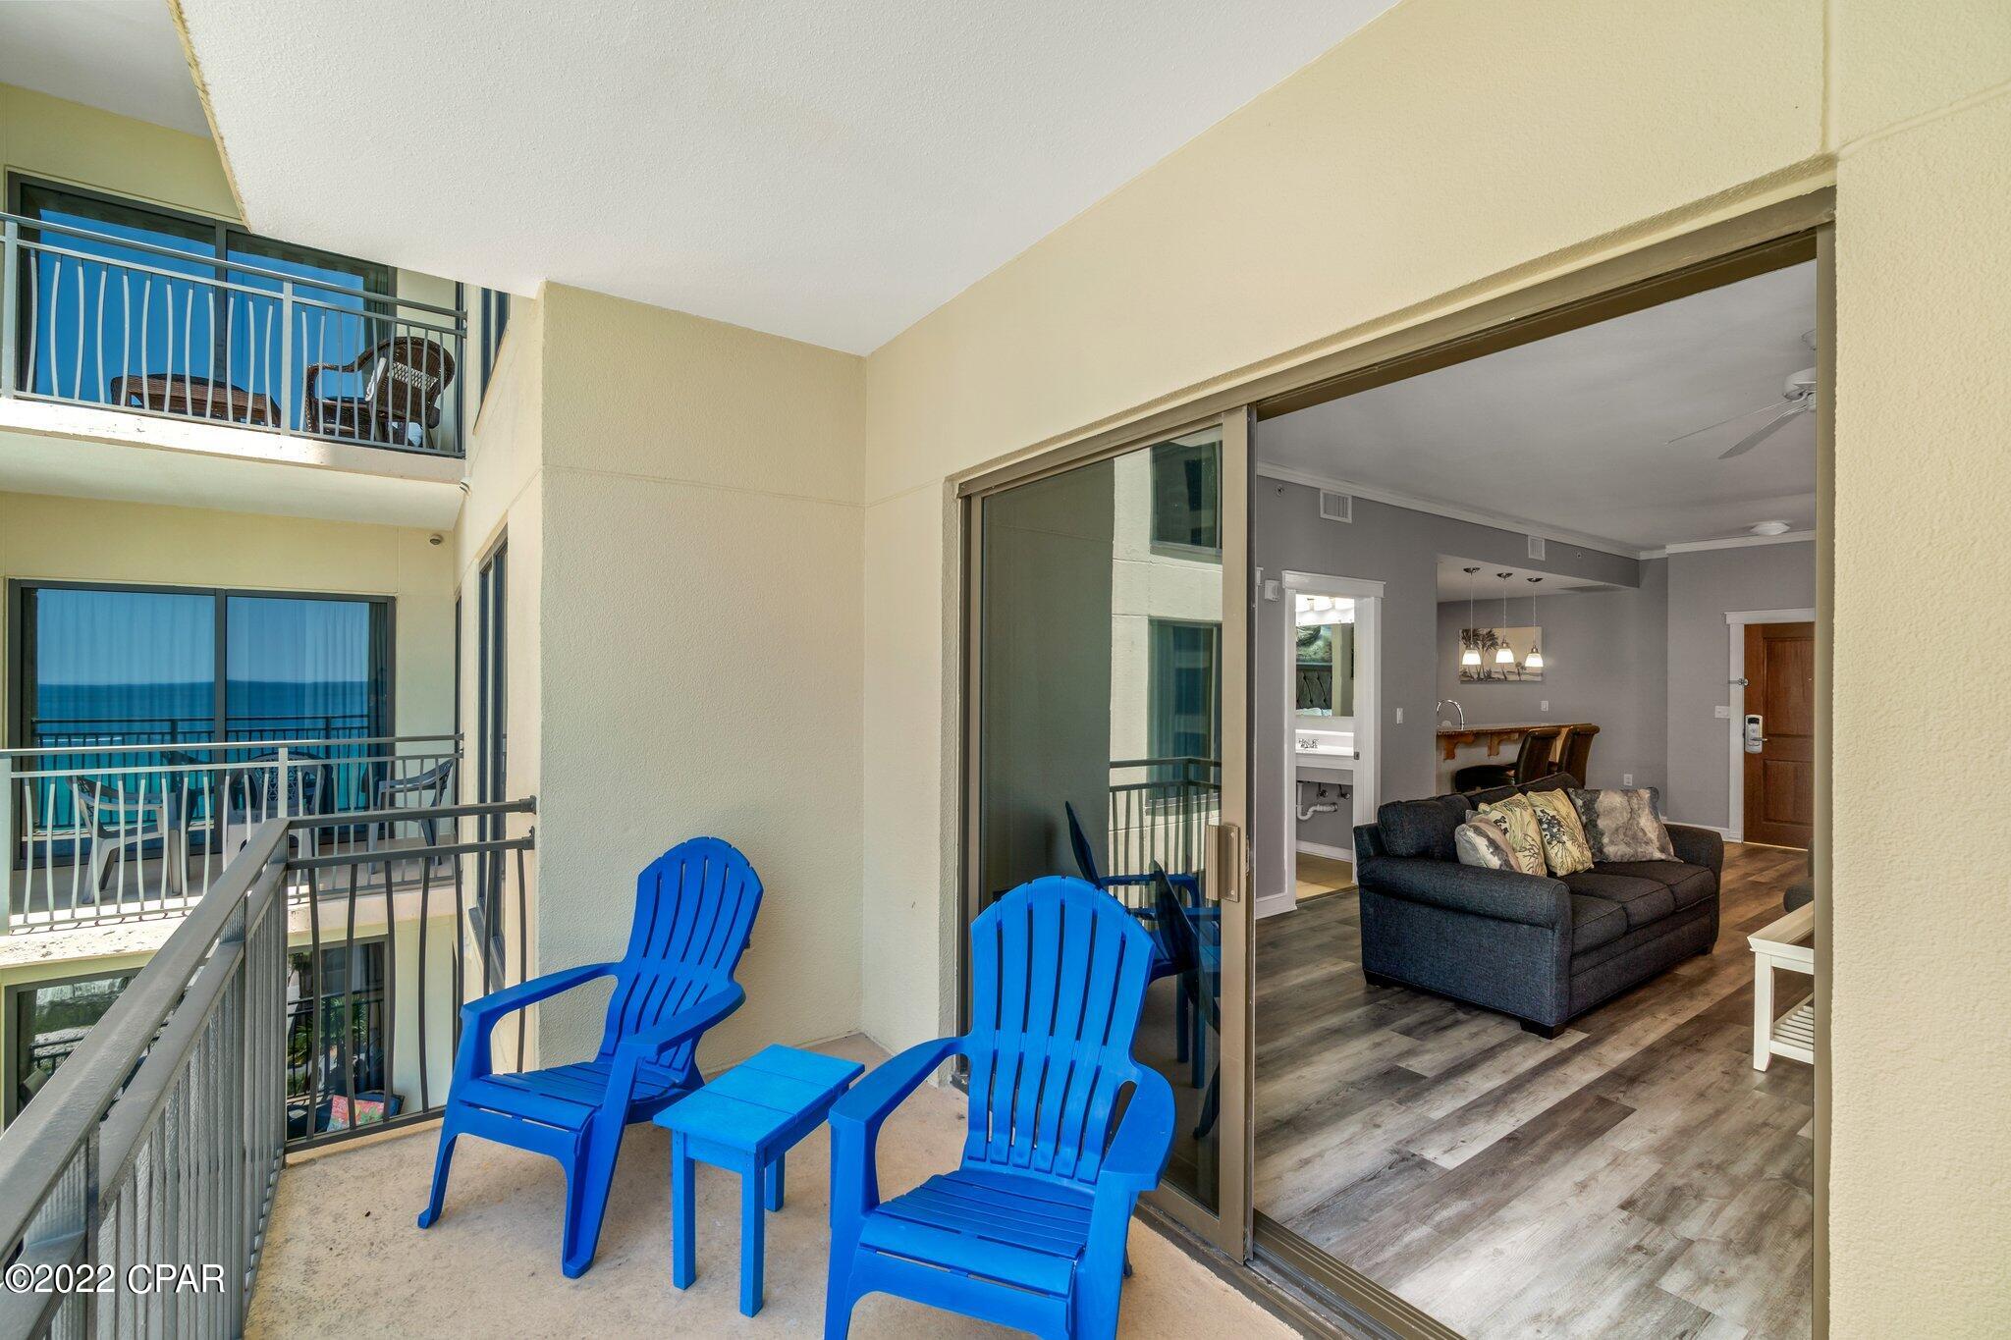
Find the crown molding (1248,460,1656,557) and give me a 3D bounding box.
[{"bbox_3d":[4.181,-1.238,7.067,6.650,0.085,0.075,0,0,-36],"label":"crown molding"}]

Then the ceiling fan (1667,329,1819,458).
[{"bbox_3d":[3.176,-1.093,3.238,1.100,0.380,1.100,0,0,-36],"label":"ceiling fan"}]

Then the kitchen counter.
[{"bbox_3d":[4.379,0.644,7.542,2.850,0.280,0.430,0,0,-36],"label":"kitchen counter"}]

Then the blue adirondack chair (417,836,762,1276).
[{"bbox_3d":[-1.214,1.075,2.623,0.755,0.950,0.890,0,0,19],"label":"blue adirondack chair"}]

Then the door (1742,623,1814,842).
[{"bbox_3d":[7.073,0.571,7.366,0.050,2.030,0.910,0,0,-36],"label":"door"}]

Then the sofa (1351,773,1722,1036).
[{"bbox_3d":[2.893,1.106,4.446,2.140,0.900,0.950,0,0,-36],"label":"sofa"}]

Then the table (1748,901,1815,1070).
[{"bbox_3d":[3.550,1.307,3.372,1.200,0.495,0.600,0,0,-36],"label":"table"}]

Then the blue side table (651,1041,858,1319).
[{"bbox_3d":[-0.639,1.334,2.229,0.317,0.434,0.452,0,0,24],"label":"blue side table"}]

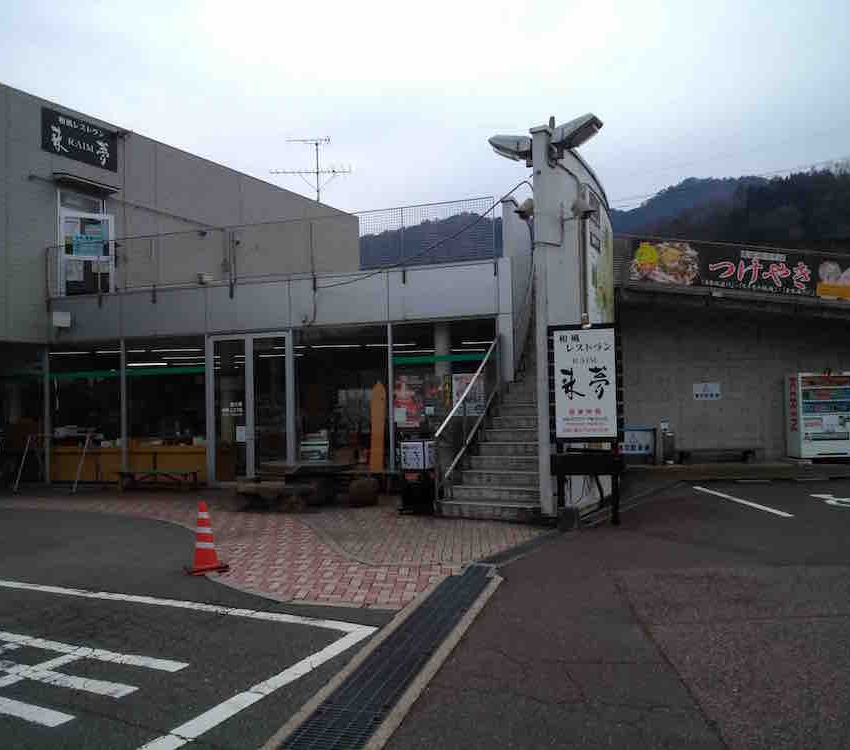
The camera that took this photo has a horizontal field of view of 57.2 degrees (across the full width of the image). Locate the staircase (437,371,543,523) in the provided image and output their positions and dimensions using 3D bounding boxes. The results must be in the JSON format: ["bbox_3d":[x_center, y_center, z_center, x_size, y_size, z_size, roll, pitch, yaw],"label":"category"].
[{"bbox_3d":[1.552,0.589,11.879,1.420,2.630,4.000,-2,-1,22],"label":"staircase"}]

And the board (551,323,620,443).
[{"bbox_3d":[2.010,0.094,9.750,0.800,1.400,0.090,-2,-1,22],"label":"board"}]

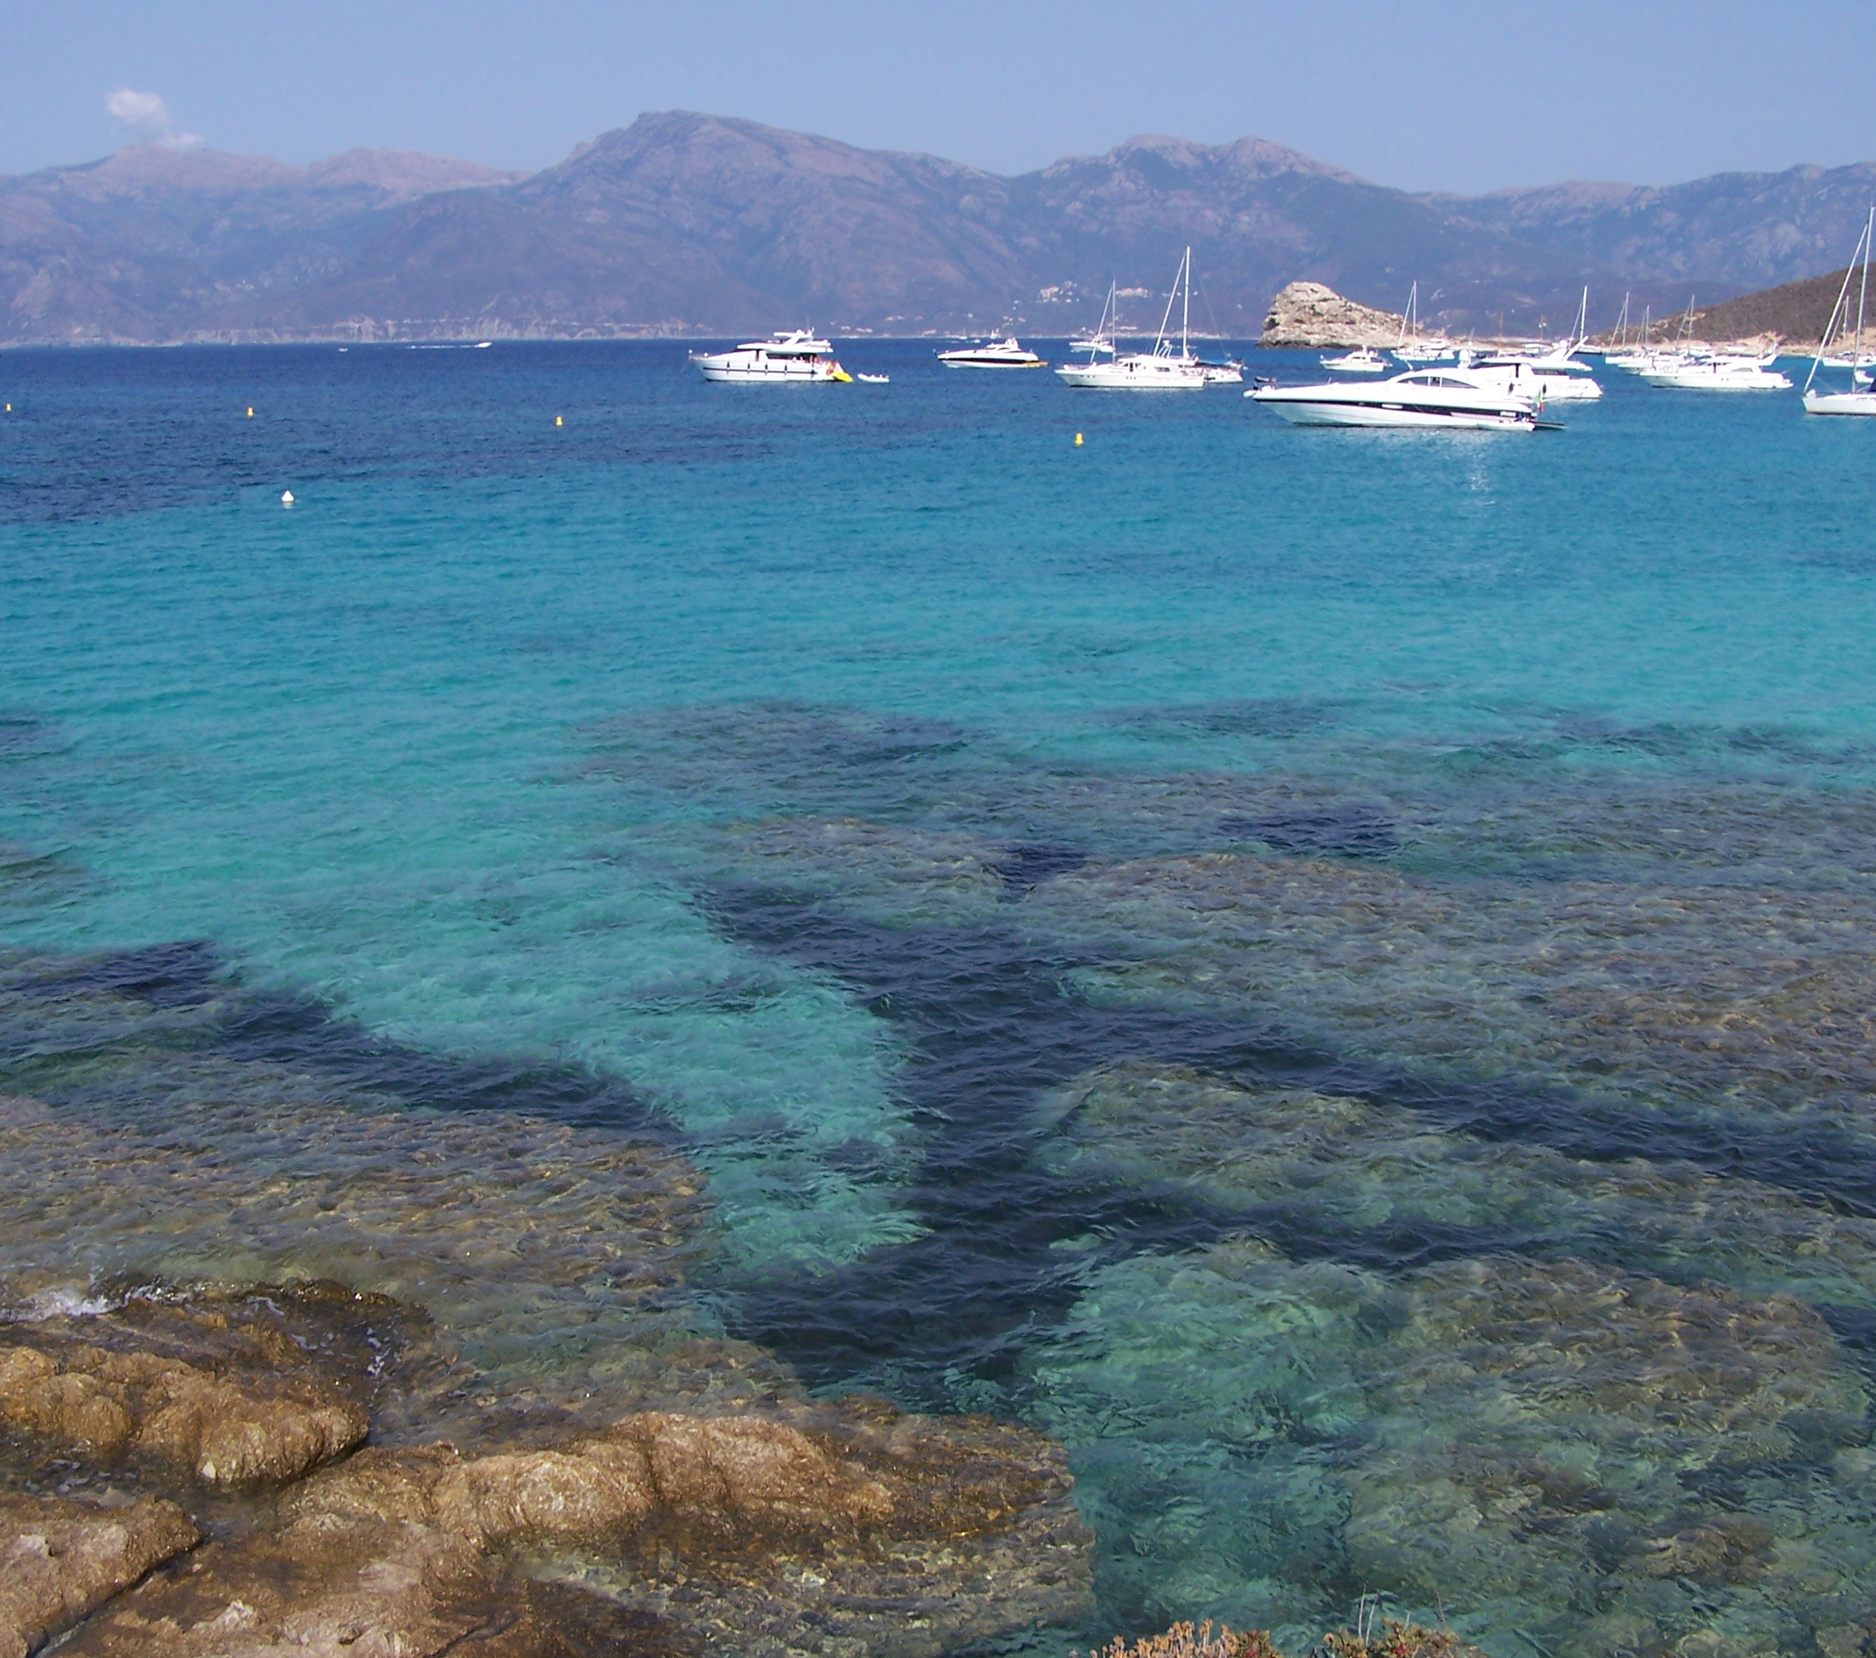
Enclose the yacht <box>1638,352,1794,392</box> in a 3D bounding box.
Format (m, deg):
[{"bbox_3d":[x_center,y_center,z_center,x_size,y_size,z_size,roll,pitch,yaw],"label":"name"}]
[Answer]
[{"bbox_3d":[89.740,-52.960,280.830,17.740,4.490,5.000,3,12,16],"label":"yacht"}]

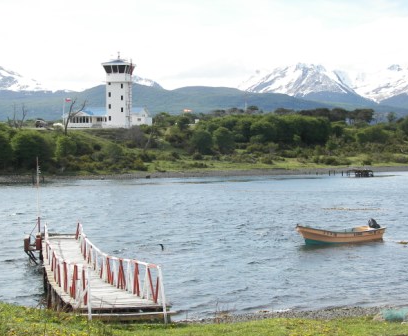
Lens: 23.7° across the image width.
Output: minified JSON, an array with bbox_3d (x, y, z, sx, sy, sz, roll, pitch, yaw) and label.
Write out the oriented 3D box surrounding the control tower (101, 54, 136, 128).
[{"bbox_3d":[-20.365,-18.286,232.000,7.000,17.800,7.000,0,2,12],"label":"control tower"}]

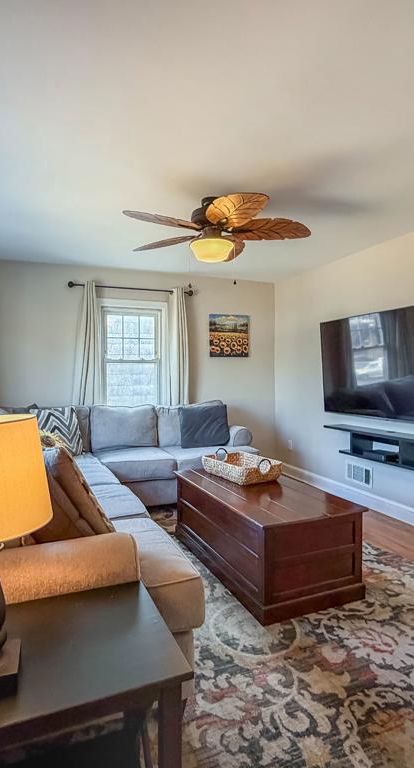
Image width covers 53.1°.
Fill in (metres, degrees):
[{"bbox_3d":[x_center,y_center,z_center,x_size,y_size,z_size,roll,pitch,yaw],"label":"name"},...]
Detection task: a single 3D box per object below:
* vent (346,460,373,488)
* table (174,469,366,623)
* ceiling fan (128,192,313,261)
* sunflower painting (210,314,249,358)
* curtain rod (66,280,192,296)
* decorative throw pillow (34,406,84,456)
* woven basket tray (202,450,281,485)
[{"bbox_3d":[1.445,0.864,3.934,0.015,0.190,0.355,0,0,-21],"label":"vent"},{"bbox_3d":[0.334,0.980,2.889,0.690,0.513,1.375,-1,1,-23],"label":"table"},{"bbox_3d":[0.002,-1.086,2.953,1.320,0.440,1.320,0,0,-21],"label":"ceiling fan"},{"bbox_3d":[0.283,-0.585,5.094,0.539,0.518,0.032,-1,1,-23],"label":"sunflower painting"},{"bbox_3d":[-0.805,-1.048,4.583,1.395,0.060,0.100,-1,1,-23],"label":"curtain rod"},{"bbox_3d":[-1.362,0.428,3.785,0.160,0.460,0.480,-26,-15,33],"label":"decorative throw pillow"},{"bbox_3d":[0.264,0.634,3.188,0.355,0.168,0.525,-1,1,-32],"label":"woven basket tray"}]

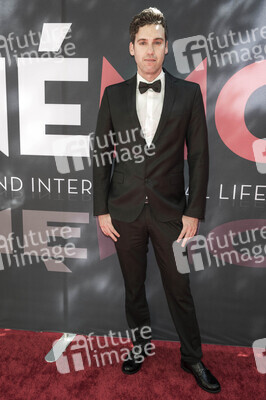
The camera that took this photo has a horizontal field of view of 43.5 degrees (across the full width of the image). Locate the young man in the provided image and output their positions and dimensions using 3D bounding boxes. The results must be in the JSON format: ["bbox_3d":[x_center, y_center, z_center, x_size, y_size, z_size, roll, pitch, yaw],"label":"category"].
[{"bbox_3d":[0.124,-0.002,1.687,0.630,1.800,0.390,2,9,7],"label":"young man"}]

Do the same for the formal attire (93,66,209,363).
[{"bbox_3d":[0.081,0.097,1.692,0.560,1.480,0.320,2,9,7],"label":"formal attire"}]

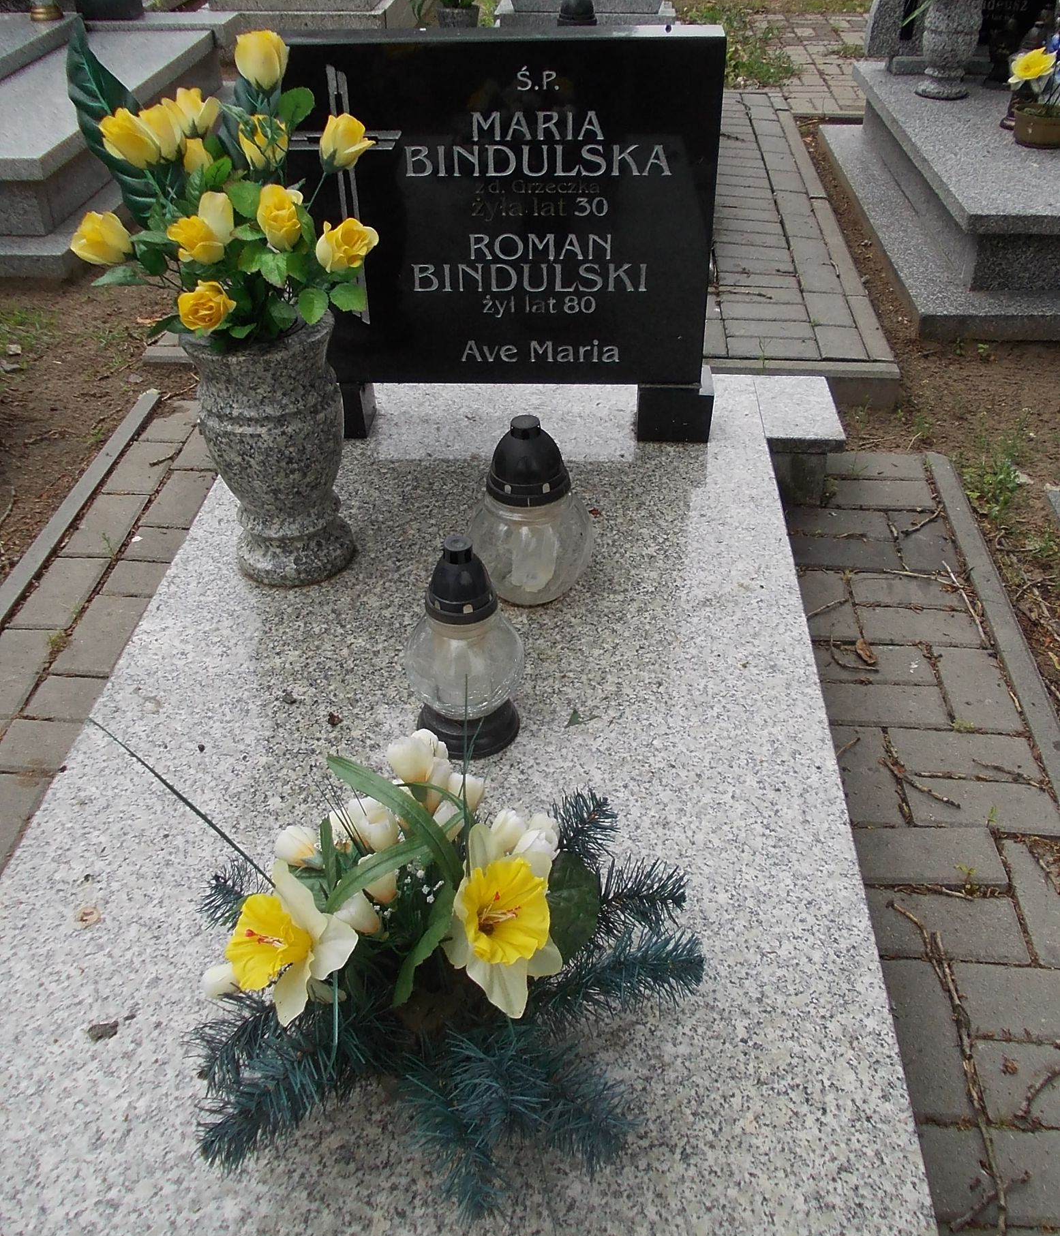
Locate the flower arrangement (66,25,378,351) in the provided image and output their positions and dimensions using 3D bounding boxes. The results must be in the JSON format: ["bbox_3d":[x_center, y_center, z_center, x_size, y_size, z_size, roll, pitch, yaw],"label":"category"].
[{"bbox_3d":[-0.364,-0.488,1.353,0.380,0.390,0.320,2,38,4],"label":"flower arrangement"}]

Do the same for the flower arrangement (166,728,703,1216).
[{"bbox_3d":[-0.088,0.267,1.003,0.480,0.260,0.400,2,38,4],"label":"flower arrangement"}]

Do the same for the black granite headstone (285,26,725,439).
[{"bbox_3d":[-0.051,-0.622,1.918,0.720,0.640,0.120,1,35,3],"label":"black granite headstone"}]

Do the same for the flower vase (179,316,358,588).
[{"bbox_3d":[-0.344,-0.233,1.573,0.196,0.356,0.196,2,38,4],"label":"flower vase"}]

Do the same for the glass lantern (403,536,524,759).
[{"bbox_3d":[-0.075,0.027,1.302,0.137,0.272,0.137,2,38,4],"label":"glass lantern"}]

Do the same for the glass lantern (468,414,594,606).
[{"bbox_3d":[-0.002,-0.151,1.540,0.173,0.258,0.173,2,38,4],"label":"glass lantern"}]

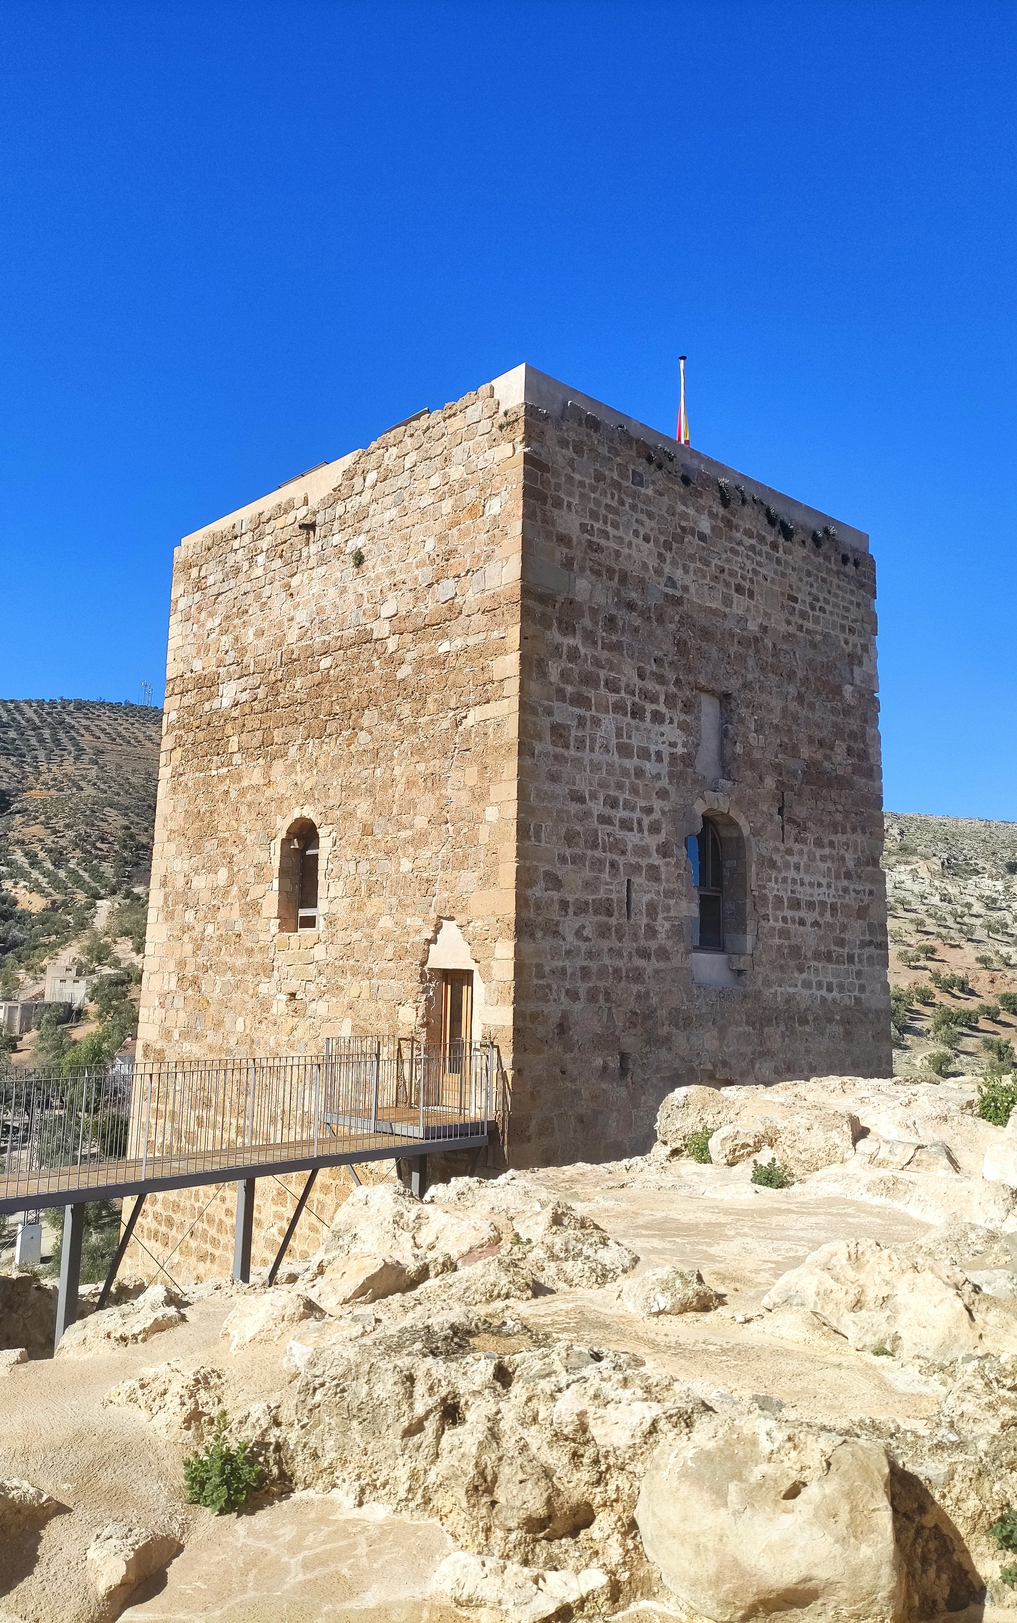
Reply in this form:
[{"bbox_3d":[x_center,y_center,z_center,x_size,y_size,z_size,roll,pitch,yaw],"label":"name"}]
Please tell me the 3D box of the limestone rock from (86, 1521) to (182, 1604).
[{"bbox_3d":[-1.402,2.814,4.400,0.327,0.212,0.360,2,-10,-5],"label":"limestone rock"}]

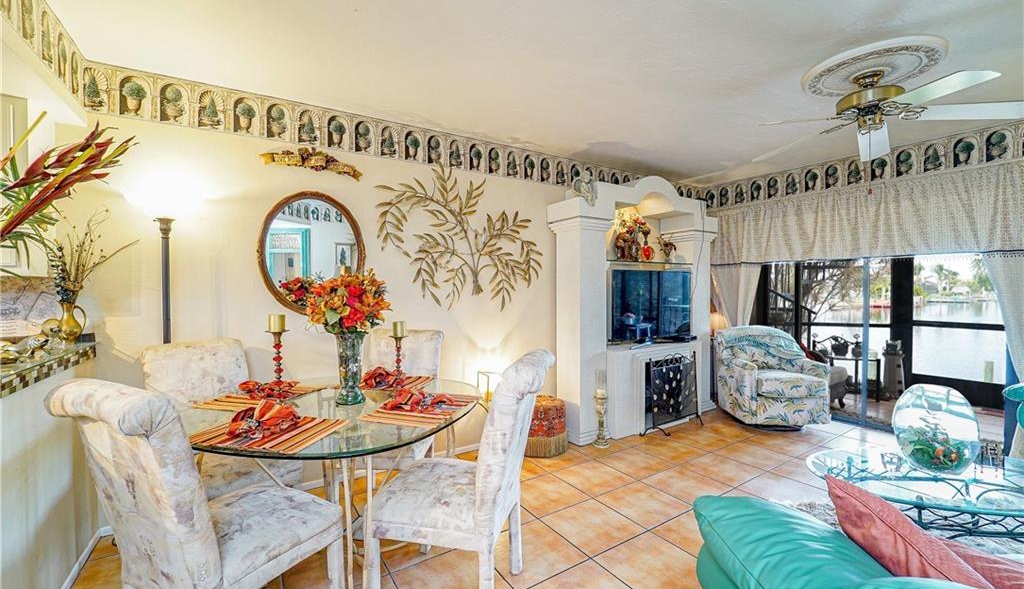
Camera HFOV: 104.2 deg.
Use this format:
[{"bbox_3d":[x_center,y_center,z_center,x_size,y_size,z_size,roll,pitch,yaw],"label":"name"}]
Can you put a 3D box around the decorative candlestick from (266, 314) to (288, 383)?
[{"bbox_3d":[-1.042,0.276,1.775,0.100,0.374,0.100,-1,0,-32],"label":"decorative candlestick"}]

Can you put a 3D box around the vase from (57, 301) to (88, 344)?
[{"bbox_3d":[-2.130,0.136,1.930,0.090,0.203,0.120,0,0,42],"label":"vase"}]

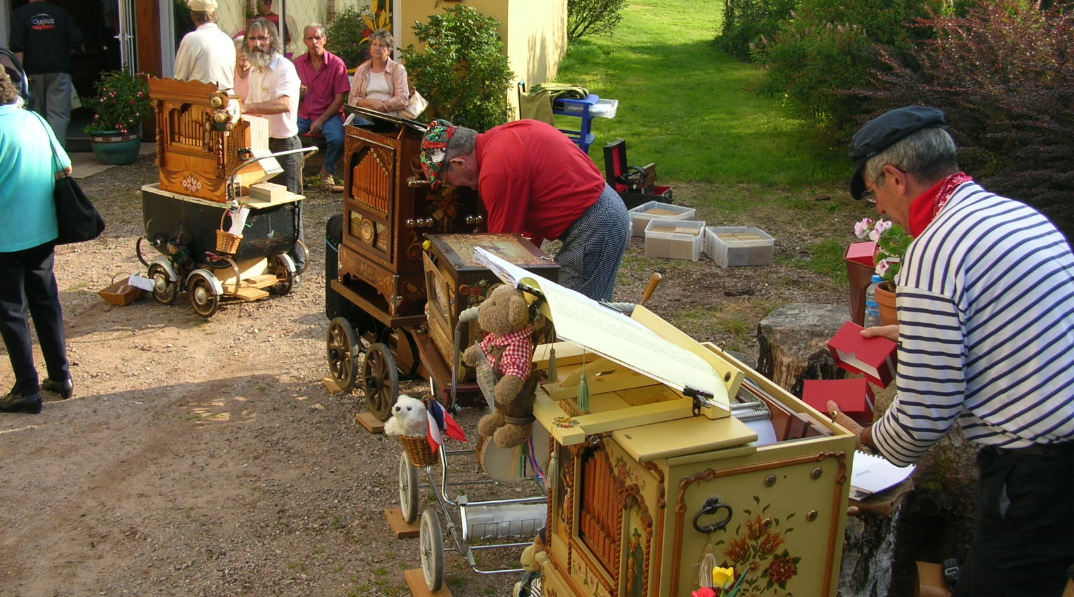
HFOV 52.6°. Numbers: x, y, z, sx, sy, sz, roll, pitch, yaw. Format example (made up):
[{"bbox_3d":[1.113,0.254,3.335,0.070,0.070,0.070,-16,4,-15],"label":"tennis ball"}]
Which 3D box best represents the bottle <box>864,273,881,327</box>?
[{"bbox_3d":[1.238,0.059,3.950,0.086,0.300,0.086,1,14,0],"label":"bottle"}]

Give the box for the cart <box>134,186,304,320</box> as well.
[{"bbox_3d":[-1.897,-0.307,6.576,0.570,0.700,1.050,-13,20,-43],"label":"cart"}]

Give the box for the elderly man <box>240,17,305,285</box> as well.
[{"bbox_3d":[-1.680,-0.935,7.050,0.500,1.730,0.440,7,14,25],"label":"elderly man"}]

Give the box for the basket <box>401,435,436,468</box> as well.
[{"bbox_3d":[-0.374,0.484,3.450,0.120,0.110,0.120,1,14,0],"label":"basket"}]

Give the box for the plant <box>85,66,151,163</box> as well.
[{"bbox_3d":[-3.563,-1.554,9.250,0.600,0.800,0.600,1,14,0],"label":"plant"}]

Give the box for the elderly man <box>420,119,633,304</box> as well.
[{"bbox_3d":[-0.053,-0.127,5.000,0.920,1.380,0.550,-2,13,-11],"label":"elderly man"}]

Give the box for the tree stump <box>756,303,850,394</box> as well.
[{"bbox_3d":[1.000,0.199,4.050,0.390,0.310,0.380,1,14,0],"label":"tree stump"}]

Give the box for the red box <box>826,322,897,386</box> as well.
[{"bbox_3d":[0.760,0.131,2.500,0.077,0.086,0.137,-47,42,-12],"label":"red box"}]

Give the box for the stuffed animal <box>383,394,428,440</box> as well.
[{"bbox_3d":[-0.411,0.385,3.420,0.150,0.165,0.140,-6,16,-24],"label":"stuffed animal"}]

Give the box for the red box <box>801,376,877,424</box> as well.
[{"bbox_3d":[0.607,0.208,2.187,0.123,0.065,0.074,-3,-27,29],"label":"red box"}]

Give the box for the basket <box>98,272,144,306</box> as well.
[{"bbox_3d":[-2.535,-0.082,6.689,0.190,0.180,0.430,1,14,2],"label":"basket"}]

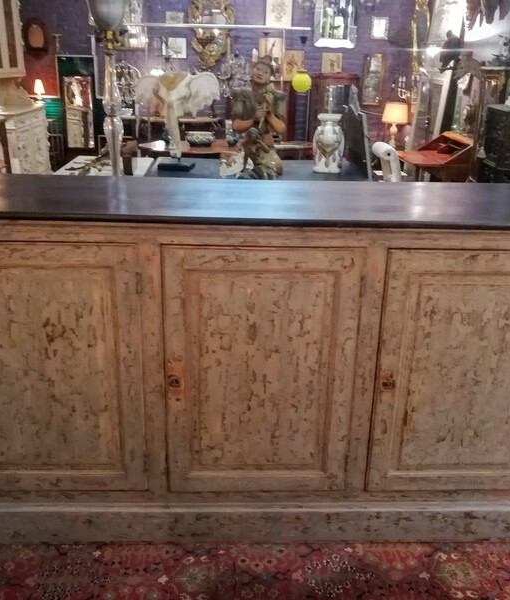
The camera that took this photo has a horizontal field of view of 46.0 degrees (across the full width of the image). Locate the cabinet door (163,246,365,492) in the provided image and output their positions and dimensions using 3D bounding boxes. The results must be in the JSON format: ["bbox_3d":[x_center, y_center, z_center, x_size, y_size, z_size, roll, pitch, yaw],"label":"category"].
[{"bbox_3d":[0.017,0.230,1.783,0.559,0.812,0.030,1,22,-2],"label":"cabinet door"}]

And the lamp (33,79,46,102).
[{"bbox_3d":[-2.282,-2.212,6.362,0.126,0.251,0.126,1,22,-2],"label":"lamp"}]

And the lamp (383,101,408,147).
[{"bbox_3d":[1.365,-1.691,5.836,0.266,0.462,0.266,1,22,-2],"label":"lamp"}]

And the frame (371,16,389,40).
[{"bbox_3d":[1.362,-2.948,6.520,0.197,0.232,0.030,1,22,-2],"label":"frame"}]

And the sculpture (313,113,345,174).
[{"bbox_3d":[0.488,-1.038,3.998,0.199,0.393,0.199,1,22,-2],"label":"sculpture"}]

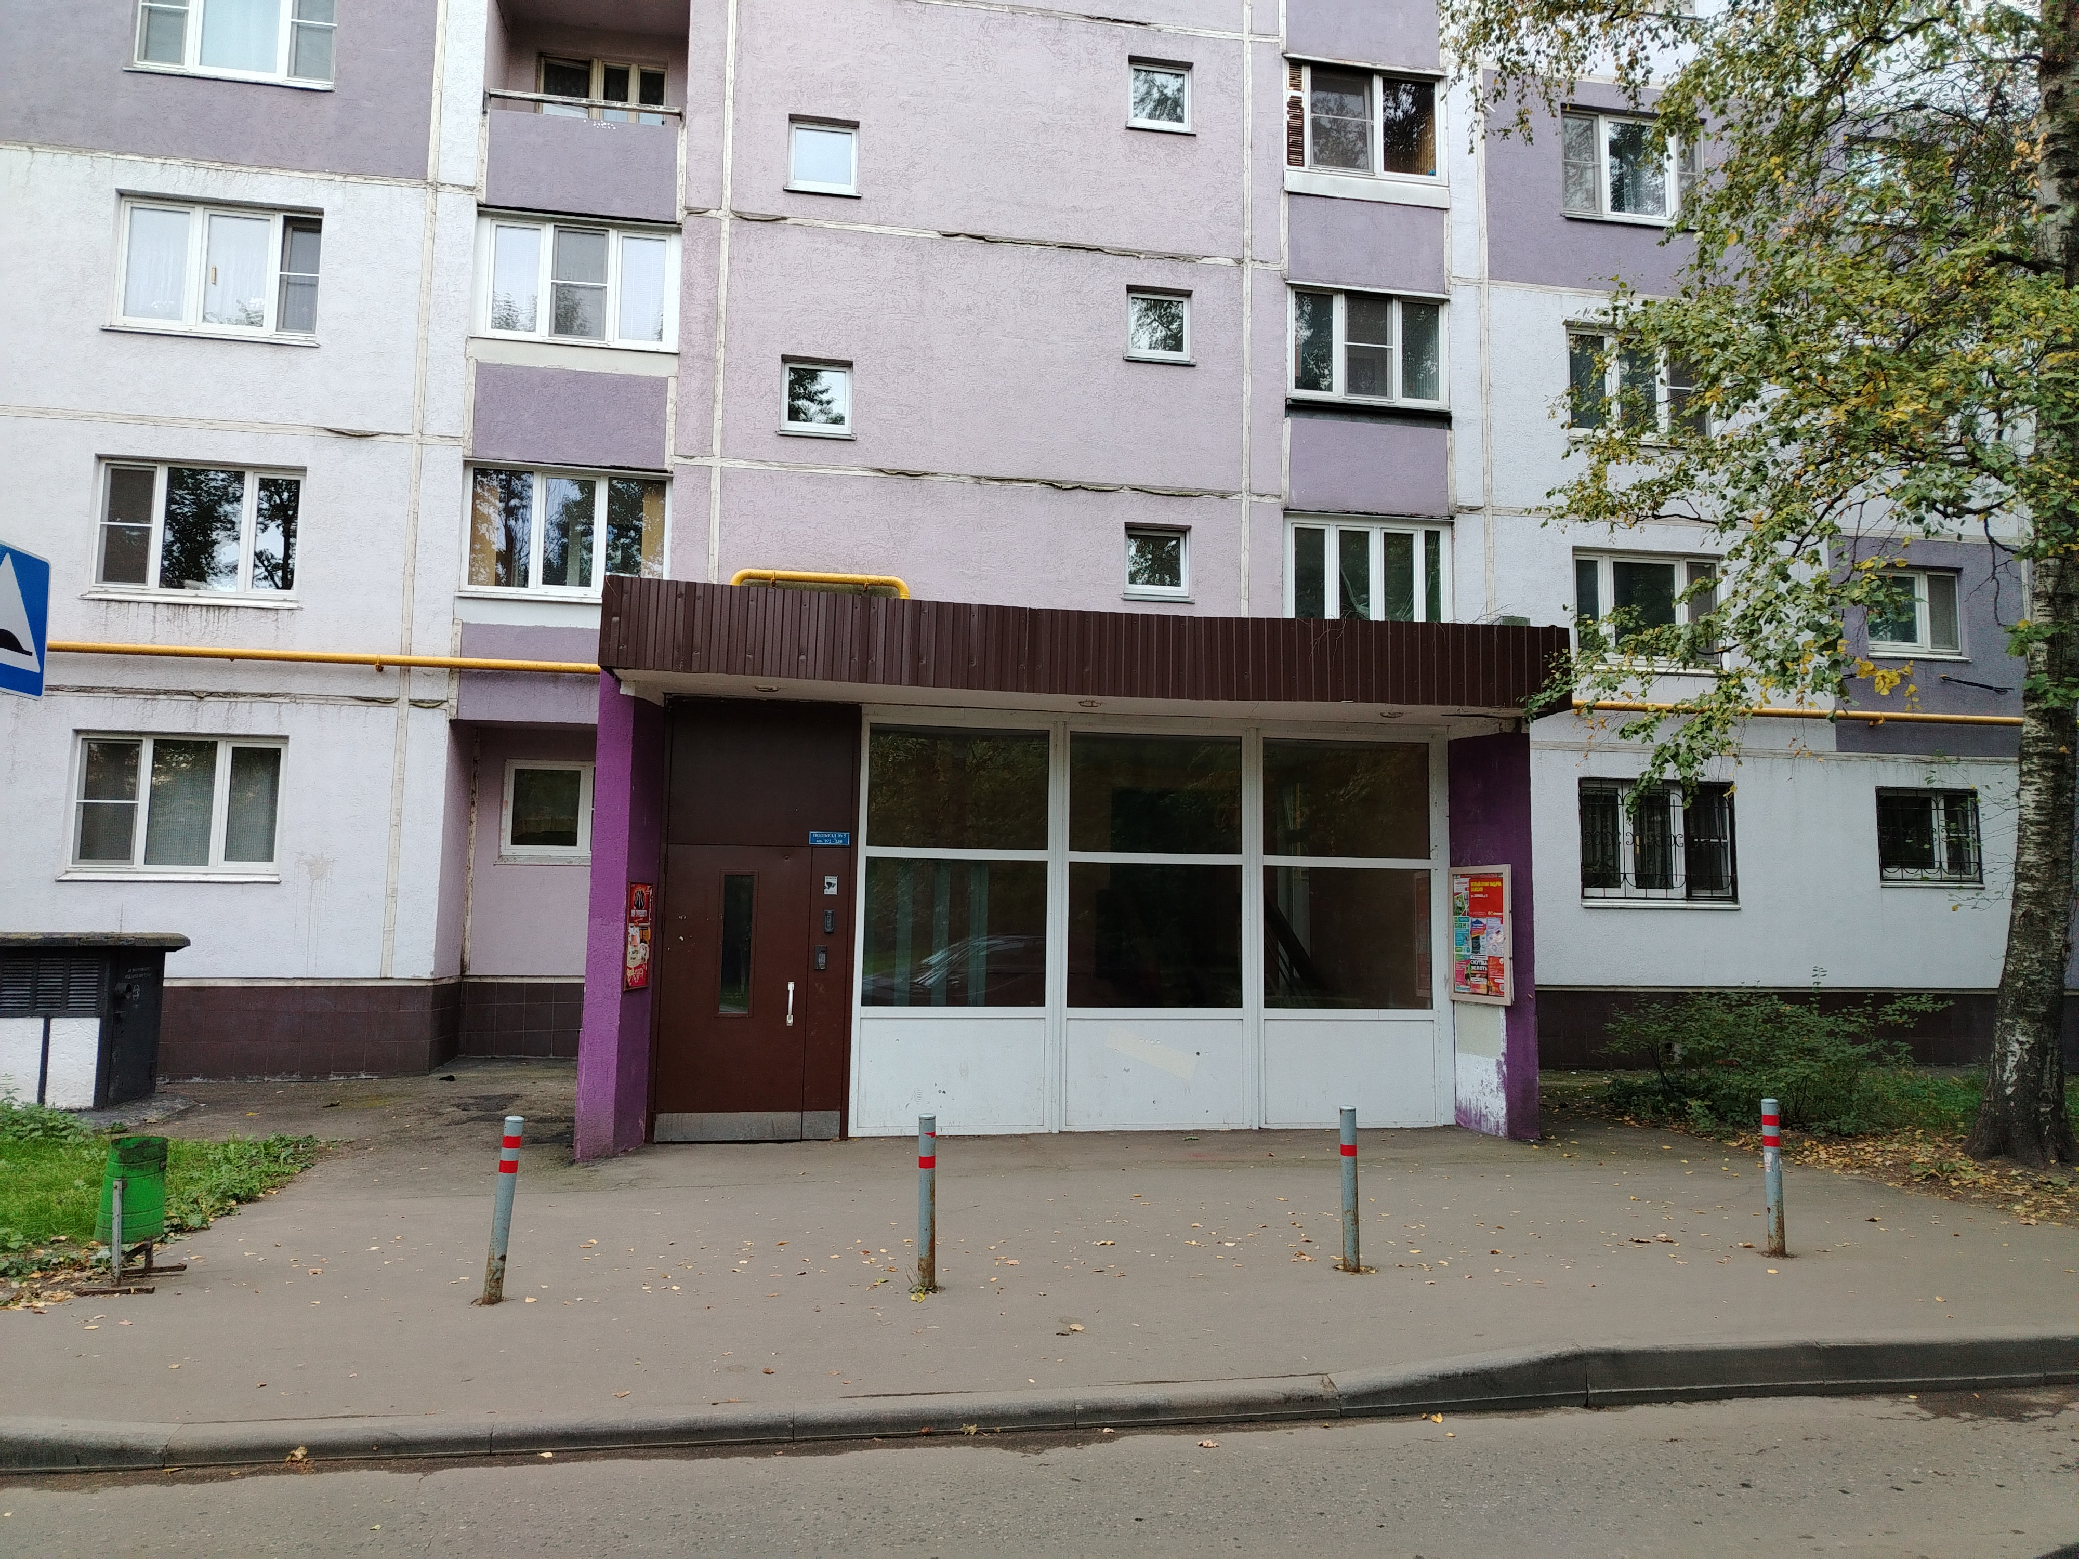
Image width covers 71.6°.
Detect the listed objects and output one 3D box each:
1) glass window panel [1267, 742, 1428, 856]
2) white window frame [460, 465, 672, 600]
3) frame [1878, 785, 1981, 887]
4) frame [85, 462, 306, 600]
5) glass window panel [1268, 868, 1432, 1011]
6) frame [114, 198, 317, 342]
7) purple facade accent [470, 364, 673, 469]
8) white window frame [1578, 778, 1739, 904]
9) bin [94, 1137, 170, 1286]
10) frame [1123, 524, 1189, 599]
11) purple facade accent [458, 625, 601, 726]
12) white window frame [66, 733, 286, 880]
[{"bbox_3d":[2.413,0.156,11.307,1.363,0.912,0.050,2,-6,-9],"label":"glass window panel"},{"bbox_3d":[-5.000,-2.566,15.271,2.107,1.405,0.150,2,-6,-10],"label":"white window frame"},{"bbox_3d":[11.038,0.728,17.871,1.409,1.199,0.120,2,-6,-9],"label":"frame"},{"bbox_3d":[-8.526,-2.497,14.694,1.927,1.340,0.150,2,-5,-10],"label":"frame"},{"bbox_3d":[2.397,1.237,11.203,1.364,1.090,0.050,2,-6,-9],"label":"glass window panel"},{"bbox_3d":[-8.470,-5.259,14.953,1.923,1.341,0.150,2,-5,-10],"label":"frame"},{"bbox_3d":[-4.980,-3.835,15.342,1.971,1.009,0.150,2,-5,-10],"label":"purple facade accent"},{"bbox_3d":[7.371,0.744,17.224,2.032,1.452,0.150,2,-5,-10],"label":"white window frame"},{"bbox_3d":[-4.089,1.939,6.516,0.350,0.599,0.400,2,-6,-10],"label":"bin"},{"bbox_3d":[1.335,-2.428,16.400,0.748,0.814,0.120,2,-6,-10],"label":"frame"},{"bbox_3d":[-5.008,-1.081,15.122,1.996,0.991,0.150,2,-6,-10],"label":"purple facade accent"},{"bbox_3d":[-8.671,0.275,14.509,1.956,1.423,0.170,2,-6,-10],"label":"white window frame"}]

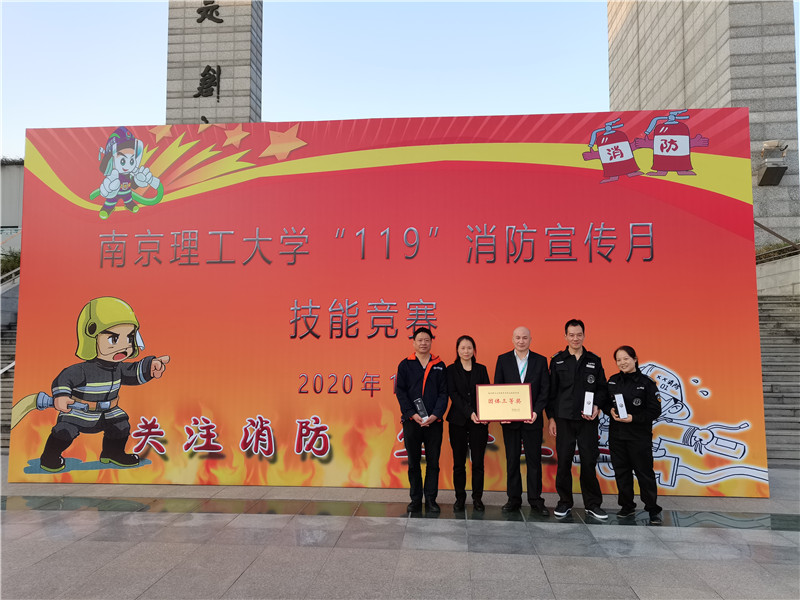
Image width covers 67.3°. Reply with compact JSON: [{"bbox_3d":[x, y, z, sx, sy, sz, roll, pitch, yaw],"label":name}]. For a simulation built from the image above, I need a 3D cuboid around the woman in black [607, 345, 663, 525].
[{"bbox_3d":[2.120,1.176,5.426,0.503,1.526,0.440,-2,-5,27],"label":"woman in black"}]

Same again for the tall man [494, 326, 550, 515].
[{"bbox_3d":[1.153,1.103,5.656,0.533,1.706,0.420,-1,-4,10],"label":"tall man"}]

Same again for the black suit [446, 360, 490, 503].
[{"bbox_3d":[0.656,1.251,5.750,0.427,1.328,0.350,0,-4,4],"label":"black suit"}]

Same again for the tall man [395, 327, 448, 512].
[{"bbox_3d":[0.204,1.108,5.708,0.500,1.703,0.400,0,-4,2],"label":"tall man"}]

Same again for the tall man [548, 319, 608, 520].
[{"bbox_3d":[1.636,1.060,5.526,0.558,1.772,0.420,-1,-4,14],"label":"tall man"}]

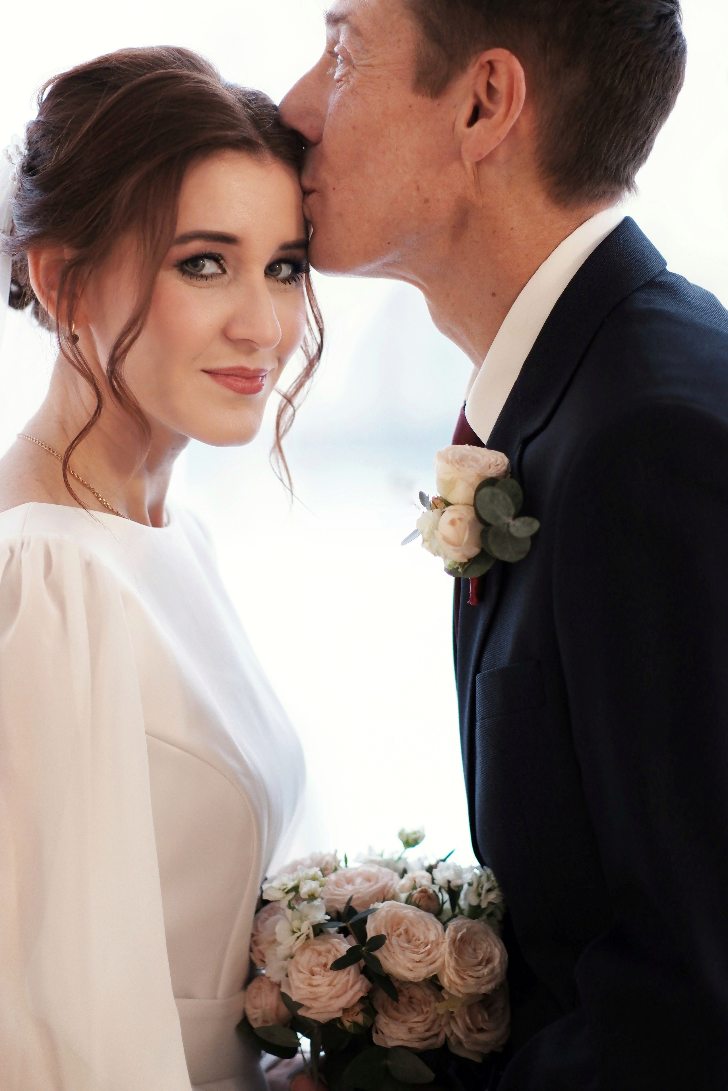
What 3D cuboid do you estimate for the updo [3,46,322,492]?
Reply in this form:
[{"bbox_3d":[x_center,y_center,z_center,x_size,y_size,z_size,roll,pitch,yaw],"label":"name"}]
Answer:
[{"bbox_3d":[-0.129,-0.173,1.620,0.185,0.285,0.225,0,4,-44],"label":"updo"}]

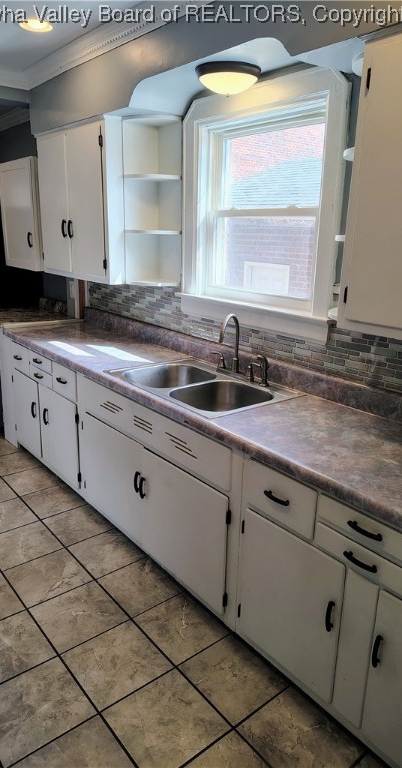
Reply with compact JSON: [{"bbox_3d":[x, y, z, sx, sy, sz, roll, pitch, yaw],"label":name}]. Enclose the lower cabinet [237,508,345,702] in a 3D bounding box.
[{"bbox_3d":[0.469,0.684,1.935,0.498,0.509,0.449,-12,21,-37],"label":"lower cabinet"}]

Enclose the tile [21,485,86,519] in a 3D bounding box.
[{"bbox_3d":[-0.889,0.722,3.281,0.330,0.010,0.326,-12,21,-37],"label":"tile"}]

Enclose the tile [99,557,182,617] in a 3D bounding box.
[{"bbox_3d":[-0.272,0.959,2.541,0.330,0.010,0.326,-12,21,-37],"label":"tile"}]

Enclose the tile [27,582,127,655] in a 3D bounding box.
[{"bbox_3d":[-0.527,1.003,2.313,0.322,0.010,0.319,-12,21,-37],"label":"tile"}]

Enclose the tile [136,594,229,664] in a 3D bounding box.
[{"bbox_3d":[-0.065,1.027,2.268,0.322,0.010,0.319,-12,21,-37],"label":"tile"}]

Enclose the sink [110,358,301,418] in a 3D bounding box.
[{"bbox_3d":[-0.009,0.083,2.494,0.538,0.194,0.834,-12,21,-37],"label":"sink"}]

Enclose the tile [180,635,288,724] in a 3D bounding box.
[{"bbox_3d":[0.121,1.044,1.909,0.285,0.010,0.301,-12,21,-37],"label":"tile"}]

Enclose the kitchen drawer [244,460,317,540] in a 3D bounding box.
[{"bbox_3d":[0.420,0.332,1.863,0.448,0.183,0.314,-12,21,-37],"label":"kitchen drawer"}]

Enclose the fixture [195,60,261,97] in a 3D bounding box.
[{"bbox_3d":[0.118,-1.307,2.313,0.284,0.098,0.284,1,17,0],"label":"fixture"}]

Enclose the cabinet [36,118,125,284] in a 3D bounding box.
[{"bbox_3d":[-0.680,-1.131,3.390,0.327,0.876,0.939,-12,21,-37],"label":"cabinet"}]

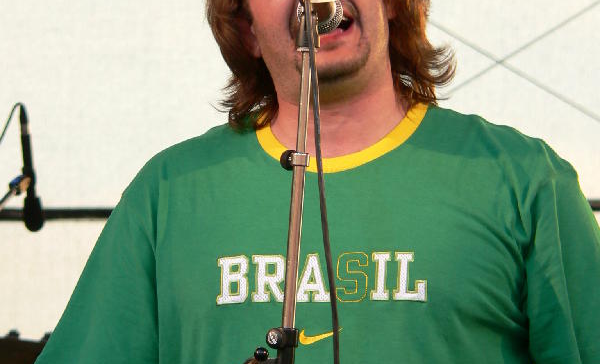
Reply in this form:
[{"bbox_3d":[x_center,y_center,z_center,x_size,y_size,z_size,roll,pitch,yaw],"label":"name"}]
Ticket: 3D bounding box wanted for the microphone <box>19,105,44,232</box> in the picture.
[{"bbox_3d":[-0.565,-0.028,10.800,0.044,0.265,0.044,-4,2,0],"label":"microphone"}]

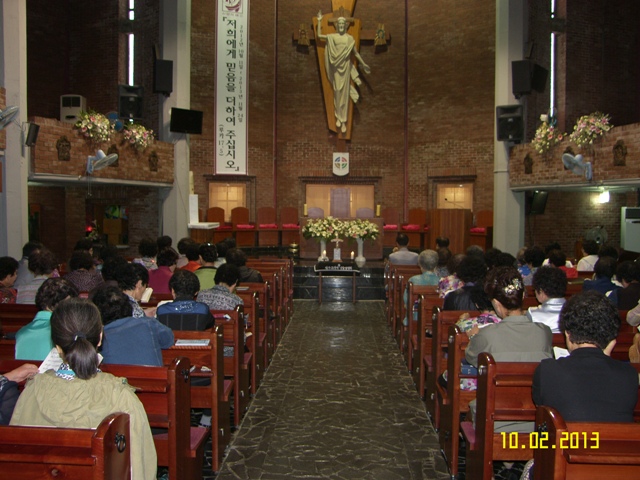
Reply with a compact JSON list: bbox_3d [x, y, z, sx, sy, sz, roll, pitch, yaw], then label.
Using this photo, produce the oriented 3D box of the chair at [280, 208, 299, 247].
[{"bbox_3d":[-0.716,-0.303,15.700,0.470,0.960,0.500,0,3,-10],"label":"chair"}]

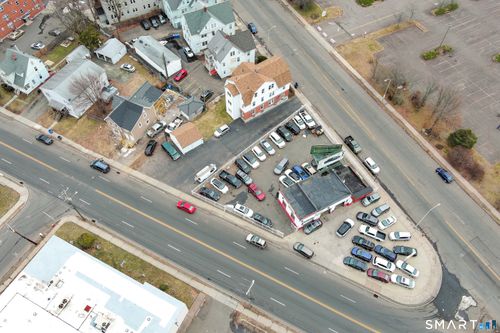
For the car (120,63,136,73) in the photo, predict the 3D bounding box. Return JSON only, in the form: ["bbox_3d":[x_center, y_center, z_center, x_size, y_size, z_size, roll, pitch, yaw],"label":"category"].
[{"bbox_3d":[-36.430,-29.573,120.021,4.692,1.450,1.818,22,57,15],"label":"car"}]

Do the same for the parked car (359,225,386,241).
[{"bbox_3d":[27.679,14.781,90.862,5.850,1.850,2.000,20,59,13],"label":"parked car"}]

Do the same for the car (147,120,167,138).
[{"bbox_3d":[-24.342,-10.064,104.777,1.950,1.800,5.500,38,65,21],"label":"car"}]

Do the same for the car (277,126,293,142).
[{"bbox_3d":[9.057,-8.515,105.874,1.800,1.470,4.550,-32,61,-20],"label":"car"}]

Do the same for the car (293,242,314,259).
[{"bbox_3d":[11.857,18.329,88.734,4.400,1.650,1.830,28,61,18],"label":"car"}]

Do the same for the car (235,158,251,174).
[{"bbox_3d":[-1.799,-0.173,99.233,1.838,1.650,4.692,-36,62,-23],"label":"car"}]

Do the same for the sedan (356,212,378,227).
[{"bbox_3d":[27.183,12.144,92.838,4.850,1.470,1.840,26,60,16],"label":"sedan"}]

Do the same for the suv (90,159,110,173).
[{"bbox_3d":[-36.765,-0.034,98.559,4.900,1.700,1.900,19,60,12],"label":"suv"}]

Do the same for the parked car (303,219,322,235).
[{"bbox_3d":[14.085,13.506,89.725,4.590,1.480,1.818,-28,59,-19],"label":"parked car"}]

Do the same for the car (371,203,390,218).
[{"bbox_3d":[30.243,9.956,93.102,4.400,1.520,1.780,-25,59,-16],"label":"car"}]

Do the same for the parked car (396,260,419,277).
[{"bbox_3d":[33.074,21.402,84.689,4.750,1.450,1.820,28,62,17],"label":"parked car"}]

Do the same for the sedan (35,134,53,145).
[{"bbox_3d":[-52.932,-7.058,103.700,4.590,1.450,1.818,20,57,13],"label":"sedan"}]

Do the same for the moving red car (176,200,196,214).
[{"bbox_3d":[-14.681,9.543,93.248,4.500,1.430,1.760,20,57,13],"label":"moving red car"}]

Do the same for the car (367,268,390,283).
[{"bbox_3d":[27.375,23.150,85.559,4.600,1.460,1.810,19,59,12],"label":"car"}]

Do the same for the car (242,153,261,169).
[{"bbox_3d":[0.217,-1.415,100.811,4.450,1.620,1.800,39,63,23],"label":"car"}]

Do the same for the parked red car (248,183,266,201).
[{"bbox_3d":[1.627,5.871,94.925,1.838,1.680,5.100,-35,62,-23],"label":"parked red car"}]

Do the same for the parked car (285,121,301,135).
[{"bbox_3d":[11.466,-10.375,107.689,1.870,1.720,4.600,-28,61,-17],"label":"parked car"}]

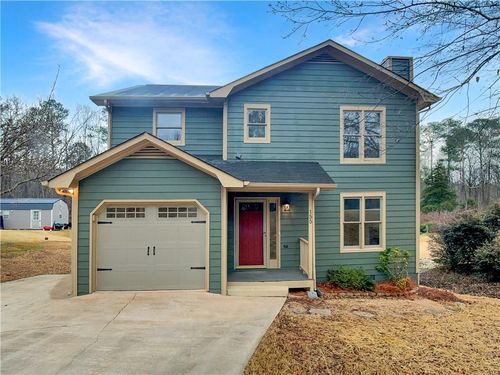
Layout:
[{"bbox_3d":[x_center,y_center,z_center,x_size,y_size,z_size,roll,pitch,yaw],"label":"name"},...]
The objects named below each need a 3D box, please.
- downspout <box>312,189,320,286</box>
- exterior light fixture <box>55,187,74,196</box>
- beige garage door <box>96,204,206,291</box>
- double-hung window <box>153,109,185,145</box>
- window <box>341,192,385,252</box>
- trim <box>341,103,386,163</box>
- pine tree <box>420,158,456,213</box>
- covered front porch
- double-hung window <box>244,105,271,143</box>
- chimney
[{"bbox_3d":[1.727,1.311,10.500,0.170,2.500,0.200,0,0,-5],"label":"downspout"},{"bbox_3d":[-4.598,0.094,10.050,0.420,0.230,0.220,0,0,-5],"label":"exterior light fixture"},{"bbox_3d":[-2.497,1.521,10.250,2.770,2.180,0.100,0,0,-5],"label":"beige garage door"},{"bbox_3d":[-2.548,-1.905,12.800,1.050,1.220,0.100,0,0,-5],"label":"double-hung window"},{"bbox_3d":[3.502,1.076,12.500,1.430,1.840,0.100,0,0,-5],"label":"window"},{"bbox_3d":[3.496,-1.635,12.500,1.420,1.790,0.120,0,0,-5],"label":"trim"},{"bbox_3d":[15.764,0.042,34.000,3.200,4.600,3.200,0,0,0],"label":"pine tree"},{"bbox_3d":[0.440,1.370,11.250,2.450,2.700,2.100,0,0,-5],"label":"covered front porch"},{"bbox_3d":[0.211,-1.916,12.200,0.820,1.240,0.100,0,0,-5],"label":"double-hung window"},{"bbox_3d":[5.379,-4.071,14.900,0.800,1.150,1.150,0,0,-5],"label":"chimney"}]

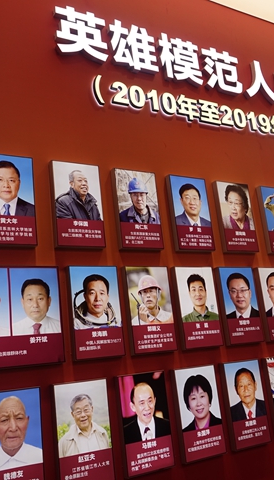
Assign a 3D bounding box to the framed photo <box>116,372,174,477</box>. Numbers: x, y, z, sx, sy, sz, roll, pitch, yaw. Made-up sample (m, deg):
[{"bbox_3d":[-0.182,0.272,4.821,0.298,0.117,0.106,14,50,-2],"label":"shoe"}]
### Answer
[{"bbox_3d":[0.036,0.918,2.435,0.273,0.460,0.039,2,-15,-30],"label":"framed photo"}]

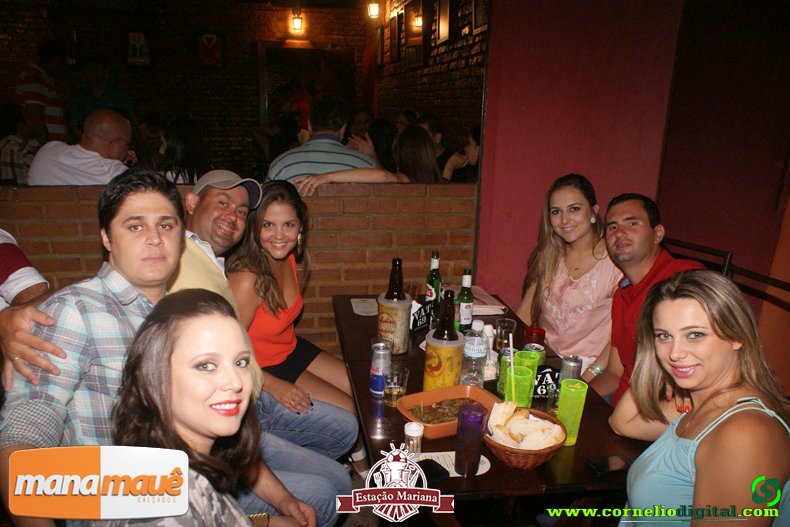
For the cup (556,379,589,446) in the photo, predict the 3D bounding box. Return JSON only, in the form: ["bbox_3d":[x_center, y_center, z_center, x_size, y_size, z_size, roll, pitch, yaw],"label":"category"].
[{"bbox_3d":[0.416,0.353,1.398,0.064,0.145,0.064,2,14,0],"label":"cup"}]

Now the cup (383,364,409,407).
[{"bbox_3d":[0.002,0.323,1.567,0.068,0.090,0.068,2,14,-1],"label":"cup"}]

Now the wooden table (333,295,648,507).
[{"bbox_3d":[0.177,0.664,1.954,0.689,0.750,1.261,0,16,-11],"label":"wooden table"}]

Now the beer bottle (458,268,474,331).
[{"bbox_3d":[0.250,0.132,2.090,0.058,0.225,0.058,2,14,0],"label":"beer bottle"}]

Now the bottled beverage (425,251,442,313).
[{"bbox_3d":[0.153,0.064,2.329,0.060,0.222,0.060,-1,16,-10],"label":"bottled beverage"}]

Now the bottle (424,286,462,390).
[{"bbox_3d":[0.138,0.219,1.583,0.104,0.295,0.104,2,14,0],"label":"bottle"}]

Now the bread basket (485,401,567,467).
[{"bbox_3d":[0.297,0.406,1.360,0.186,0.090,0.186,-1,16,-10],"label":"bread basket"}]

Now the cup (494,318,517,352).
[{"bbox_3d":[0.362,0.239,1.965,0.069,0.092,0.069,2,15,0],"label":"cup"}]

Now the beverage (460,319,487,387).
[{"bbox_3d":[0.228,0.256,1.676,0.064,0.206,0.064,-1,16,-10],"label":"beverage"}]

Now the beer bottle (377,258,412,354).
[{"bbox_3d":[0.002,0.134,1.901,0.110,0.295,0.110,2,14,0],"label":"beer bottle"}]

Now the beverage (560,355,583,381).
[{"bbox_3d":[0.467,0.315,1.580,0.054,0.135,0.054,2,14,0],"label":"beverage"}]

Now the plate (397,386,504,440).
[{"bbox_3d":[0.141,0.381,1.507,0.250,0.050,0.157,-5,17,-24],"label":"plate"}]

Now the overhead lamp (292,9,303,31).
[{"bbox_3d":[-1.275,-3.191,7.750,0.130,0.270,0.140,-1,16,-10],"label":"overhead lamp"}]

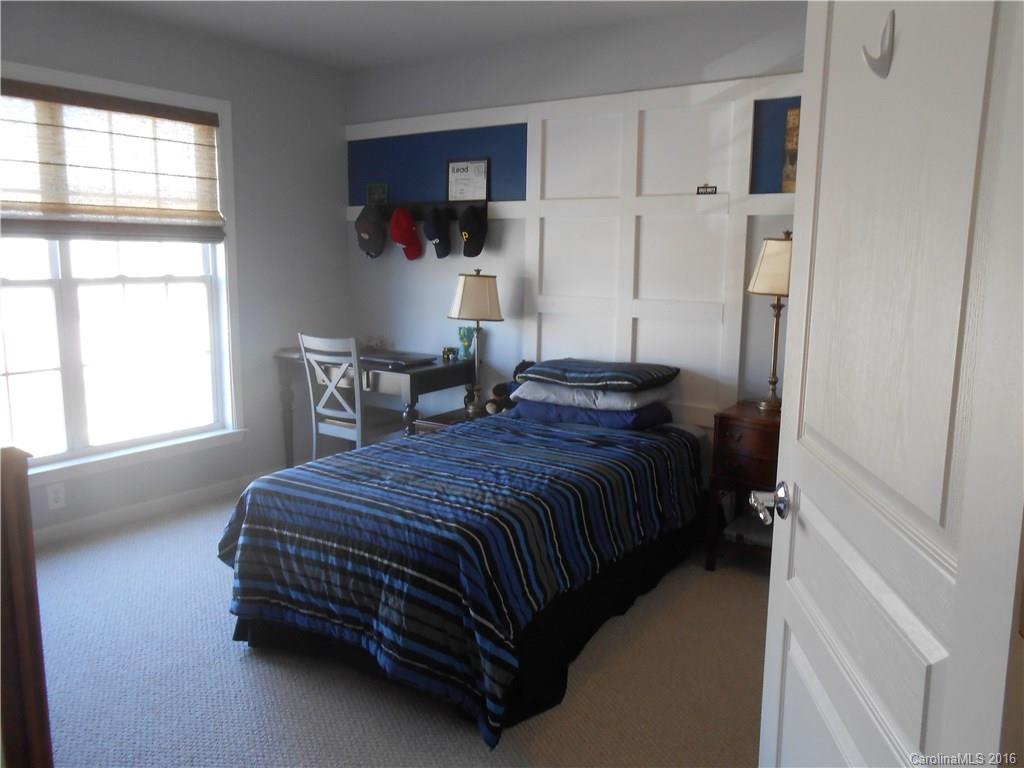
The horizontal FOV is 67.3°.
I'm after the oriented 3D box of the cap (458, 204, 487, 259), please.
[{"bbox_3d":[-0.221,-0.817,4.109,0.165,0.280,0.140,7,11,34],"label":"cap"}]

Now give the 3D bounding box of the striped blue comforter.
[{"bbox_3d":[-0.070,0.550,2.984,1.160,0.550,1.700,7,11,34],"label":"striped blue comforter"}]

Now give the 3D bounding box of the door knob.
[{"bbox_3d":[0.462,0.219,1.377,0.062,0.066,0.138,1,10,5],"label":"door knob"}]

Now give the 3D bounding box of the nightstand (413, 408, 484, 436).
[{"bbox_3d":[-0.204,0.445,4.024,0.420,0.530,0.520,7,11,34],"label":"nightstand"}]

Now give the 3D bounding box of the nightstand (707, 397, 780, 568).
[{"bbox_3d":[1.139,0.479,3.361,0.455,0.701,0.356,7,12,34],"label":"nightstand"}]

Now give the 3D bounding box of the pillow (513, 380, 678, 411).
[{"bbox_3d":[0.390,0.047,3.544,0.640,0.120,0.450,6,11,28],"label":"pillow"}]

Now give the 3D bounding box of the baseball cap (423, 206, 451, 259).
[{"bbox_3d":[-0.421,-0.861,4.343,0.170,0.280,0.130,7,18,34],"label":"baseball cap"}]

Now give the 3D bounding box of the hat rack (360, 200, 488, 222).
[{"bbox_3d":[-0.523,-0.977,4.377,0.880,0.100,0.090,7,11,34],"label":"hat rack"}]

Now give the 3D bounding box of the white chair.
[{"bbox_3d":[-0.904,0.181,4.304,0.430,0.935,0.480,6,11,28],"label":"white chair"}]

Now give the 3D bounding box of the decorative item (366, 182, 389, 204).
[{"bbox_3d":[-0.806,-1.143,4.625,0.135,0.130,0.030,7,12,34],"label":"decorative item"}]

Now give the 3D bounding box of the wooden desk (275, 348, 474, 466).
[{"bbox_3d":[-0.785,0.229,4.494,0.996,0.770,0.651,7,12,34],"label":"wooden desk"}]

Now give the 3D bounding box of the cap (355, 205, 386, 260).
[{"bbox_3d":[-0.853,-0.919,4.634,0.170,0.280,0.130,7,16,34],"label":"cap"}]

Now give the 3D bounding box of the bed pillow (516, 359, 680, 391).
[{"bbox_3d":[0.403,-0.044,3.545,0.640,0.115,0.450,6,11,28],"label":"bed pillow"}]

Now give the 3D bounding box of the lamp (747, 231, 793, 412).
[{"bbox_3d":[1.151,-0.263,3.307,0.280,0.779,0.280,7,12,34],"label":"lamp"}]

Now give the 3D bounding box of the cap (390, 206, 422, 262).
[{"bbox_3d":[-0.620,-0.882,4.478,0.170,0.280,0.130,7,26,34],"label":"cap"}]

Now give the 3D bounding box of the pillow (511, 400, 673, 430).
[{"bbox_3d":[0.396,0.090,3.775,0.670,0.120,0.420,7,12,34],"label":"pillow"}]

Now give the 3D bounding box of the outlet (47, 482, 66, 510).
[{"bbox_3d":[-2.108,0.521,3.563,0.008,0.116,0.073,7,12,34],"label":"outlet"}]

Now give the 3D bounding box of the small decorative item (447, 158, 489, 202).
[{"bbox_3d":[-0.236,-1.105,4.167,0.290,0.235,0.030,7,11,34],"label":"small decorative item"}]

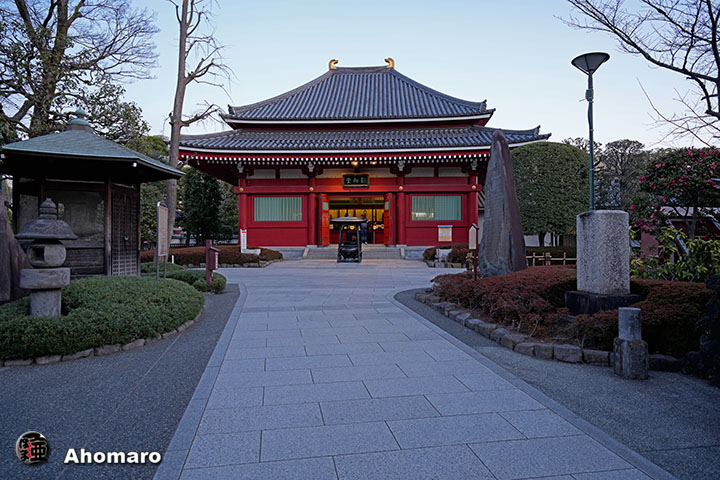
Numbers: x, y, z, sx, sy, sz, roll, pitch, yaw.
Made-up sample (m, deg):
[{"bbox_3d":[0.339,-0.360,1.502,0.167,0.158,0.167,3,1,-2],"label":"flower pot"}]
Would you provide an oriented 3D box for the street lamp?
[{"bbox_3d":[4.218,-1.015,8.400,0.630,4.800,0.630,0,2,-10],"label":"street lamp"}]

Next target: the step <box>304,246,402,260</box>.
[{"bbox_3d":[-0.285,0.640,20.200,4.400,0.440,1.100,1,2,4],"label":"step"}]

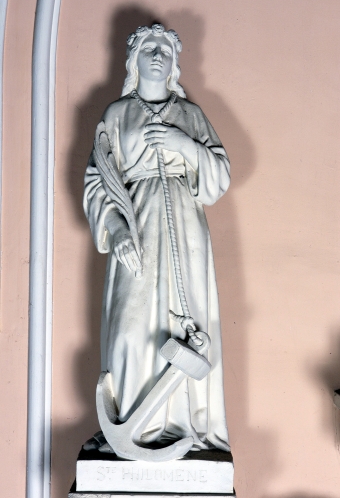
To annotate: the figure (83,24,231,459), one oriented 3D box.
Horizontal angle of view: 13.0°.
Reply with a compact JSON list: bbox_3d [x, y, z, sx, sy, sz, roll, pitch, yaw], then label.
[{"bbox_3d":[-0.042,-0.037,4.680,0.460,1.350,0.390,1,1,0],"label":"figure"}]

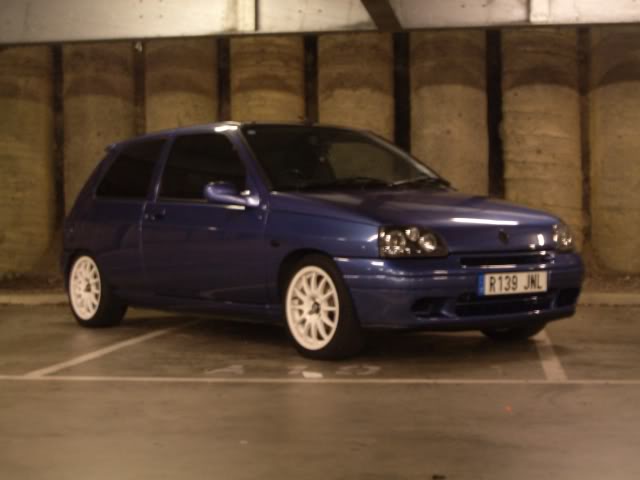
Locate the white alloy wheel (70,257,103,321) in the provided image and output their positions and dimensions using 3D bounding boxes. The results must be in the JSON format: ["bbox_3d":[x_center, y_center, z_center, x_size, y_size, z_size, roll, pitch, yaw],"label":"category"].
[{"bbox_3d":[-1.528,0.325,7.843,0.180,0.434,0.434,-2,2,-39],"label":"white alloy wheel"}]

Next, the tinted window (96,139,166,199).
[{"bbox_3d":[-1.214,-0.452,7.436,0.070,0.375,0.690,26,-16,-36],"label":"tinted window"}]

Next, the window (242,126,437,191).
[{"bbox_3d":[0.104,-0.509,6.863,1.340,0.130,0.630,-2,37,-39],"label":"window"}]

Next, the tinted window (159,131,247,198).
[{"bbox_3d":[-0.646,-0.436,6.719,0.070,0.395,0.970,26,-16,-36],"label":"tinted window"}]

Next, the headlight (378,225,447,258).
[{"bbox_3d":[0.440,0.008,5.513,0.330,0.155,0.190,-1,1,-29],"label":"headlight"}]

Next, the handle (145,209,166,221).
[{"bbox_3d":[-0.993,-0.157,6.982,0.045,0.070,0.220,-2,2,-39],"label":"handle"}]

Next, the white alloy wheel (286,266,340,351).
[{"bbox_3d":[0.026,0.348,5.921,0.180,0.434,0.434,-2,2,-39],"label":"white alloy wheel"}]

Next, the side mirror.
[{"bbox_3d":[-0.521,-0.261,6.308,0.210,0.130,0.160,-2,2,-39],"label":"side mirror"}]

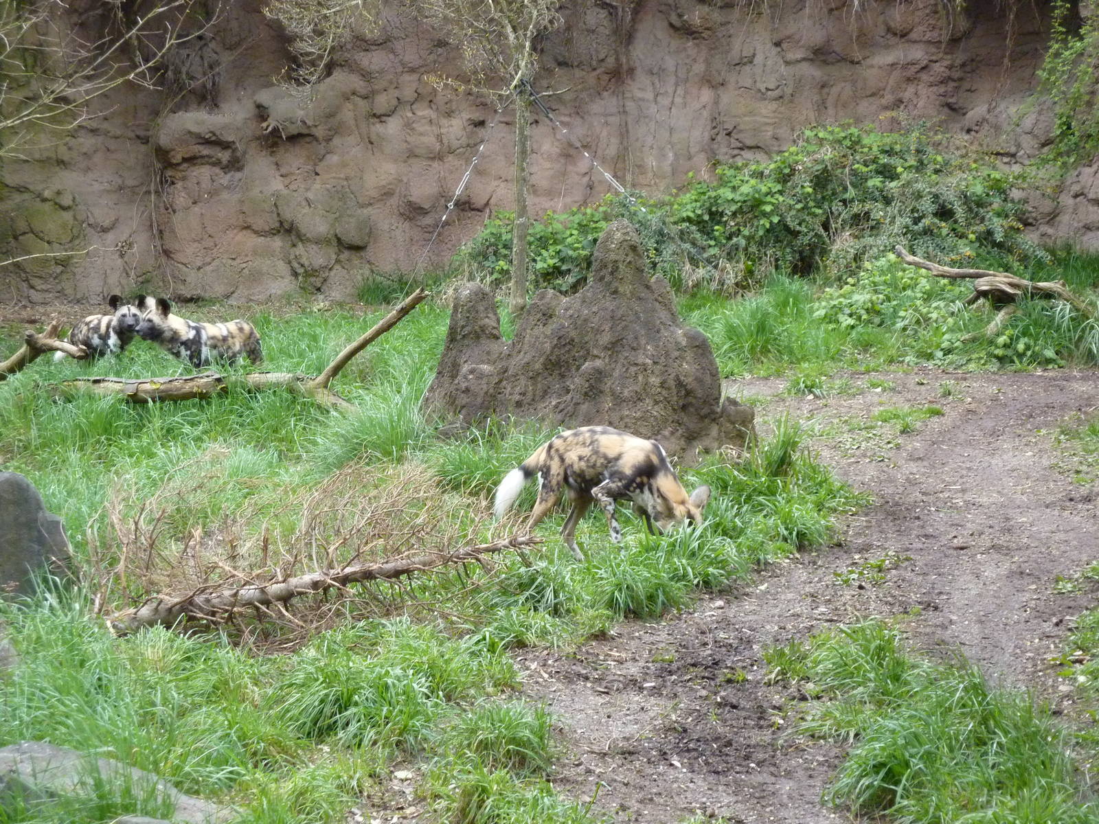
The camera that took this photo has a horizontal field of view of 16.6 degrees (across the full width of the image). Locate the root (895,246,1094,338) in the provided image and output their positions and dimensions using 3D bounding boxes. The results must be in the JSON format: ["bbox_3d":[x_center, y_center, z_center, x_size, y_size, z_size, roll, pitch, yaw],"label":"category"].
[{"bbox_3d":[3.559,-0.951,30.200,1.500,0.640,0.750,0,7,0],"label":"root"}]

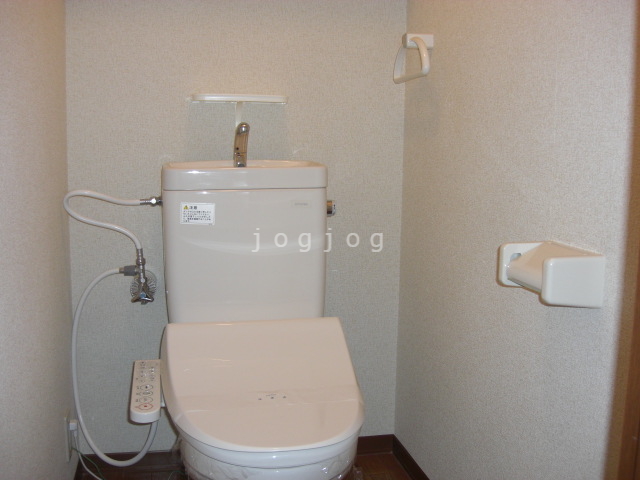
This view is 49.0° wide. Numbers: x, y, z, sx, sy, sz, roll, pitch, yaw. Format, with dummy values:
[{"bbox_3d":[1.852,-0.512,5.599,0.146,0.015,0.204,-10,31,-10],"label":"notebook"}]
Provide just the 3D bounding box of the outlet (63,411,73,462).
[{"bbox_3d":[-0.596,0.464,1.652,0.011,0.120,0.072,-1,8,-12],"label":"outlet"}]

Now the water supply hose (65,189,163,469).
[{"bbox_3d":[-0.477,0.188,1.626,0.240,0.615,0.360,-1,8,-12],"label":"water supply hose"}]

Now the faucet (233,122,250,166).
[{"bbox_3d":[-0.193,-0.229,1.728,0.034,0.117,0.110,-1,8,-12],"label":"faucet"}]

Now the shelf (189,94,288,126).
[{"bbox_3d":[-0.211,-0.325,1.784,0.247,0.085,0.090,-1,8,-12],"label":"shelf"}]

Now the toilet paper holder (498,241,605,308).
[{"bbox_3d":[0.355,0.052,1.101,0.107,0.085,0.157,-1,8,-12],"label":"toilet paper holder"}]

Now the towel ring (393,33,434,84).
[{"bbox_3d":[0.238,-0.442,1.708,0.072,0.118,0.220,-1,8,-12],"label":"towel ring"}]

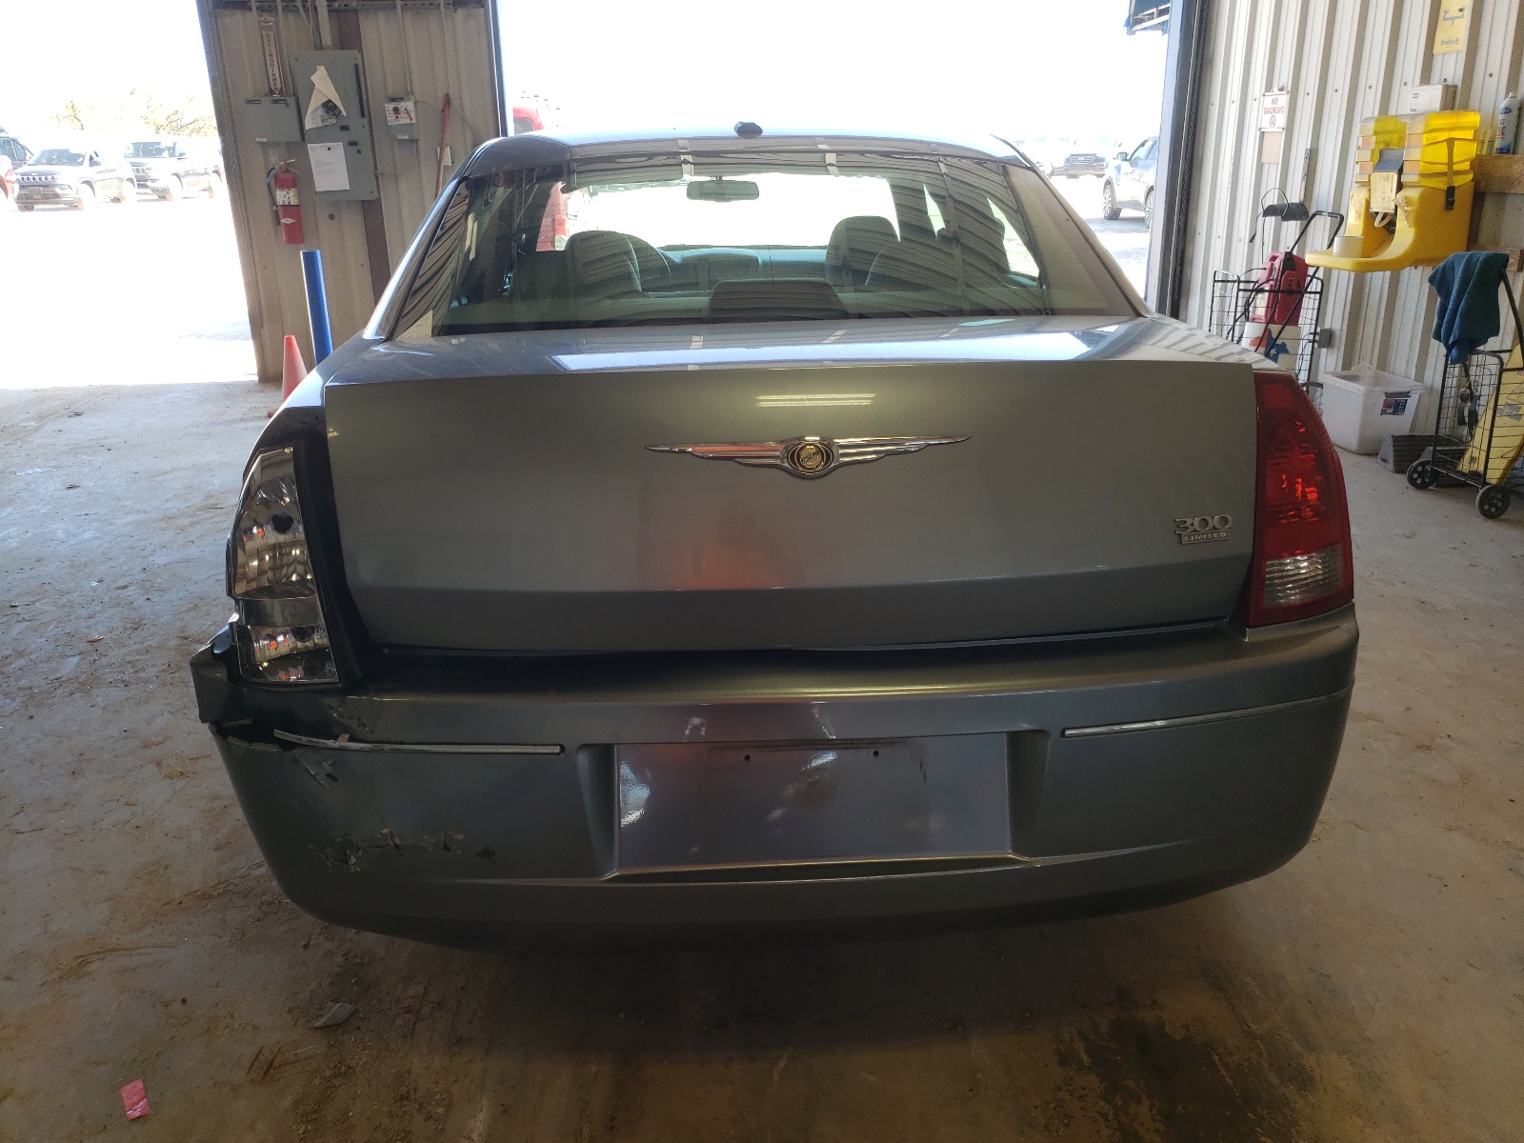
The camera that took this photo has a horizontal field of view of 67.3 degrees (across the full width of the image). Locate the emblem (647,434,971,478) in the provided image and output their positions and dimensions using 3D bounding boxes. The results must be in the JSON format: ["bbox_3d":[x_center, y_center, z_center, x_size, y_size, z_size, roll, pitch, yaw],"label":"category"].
[{"bbox_3d":[0.061,-0.147,1.490,0.425,0.056,0.022,-3,20,-3],"label":"emblem"}]

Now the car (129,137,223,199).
[{"bbox_3d":[-19.632,-13.345,37.986,1.900,1.740,4.650,-2,20,-2],"label":"car"}]

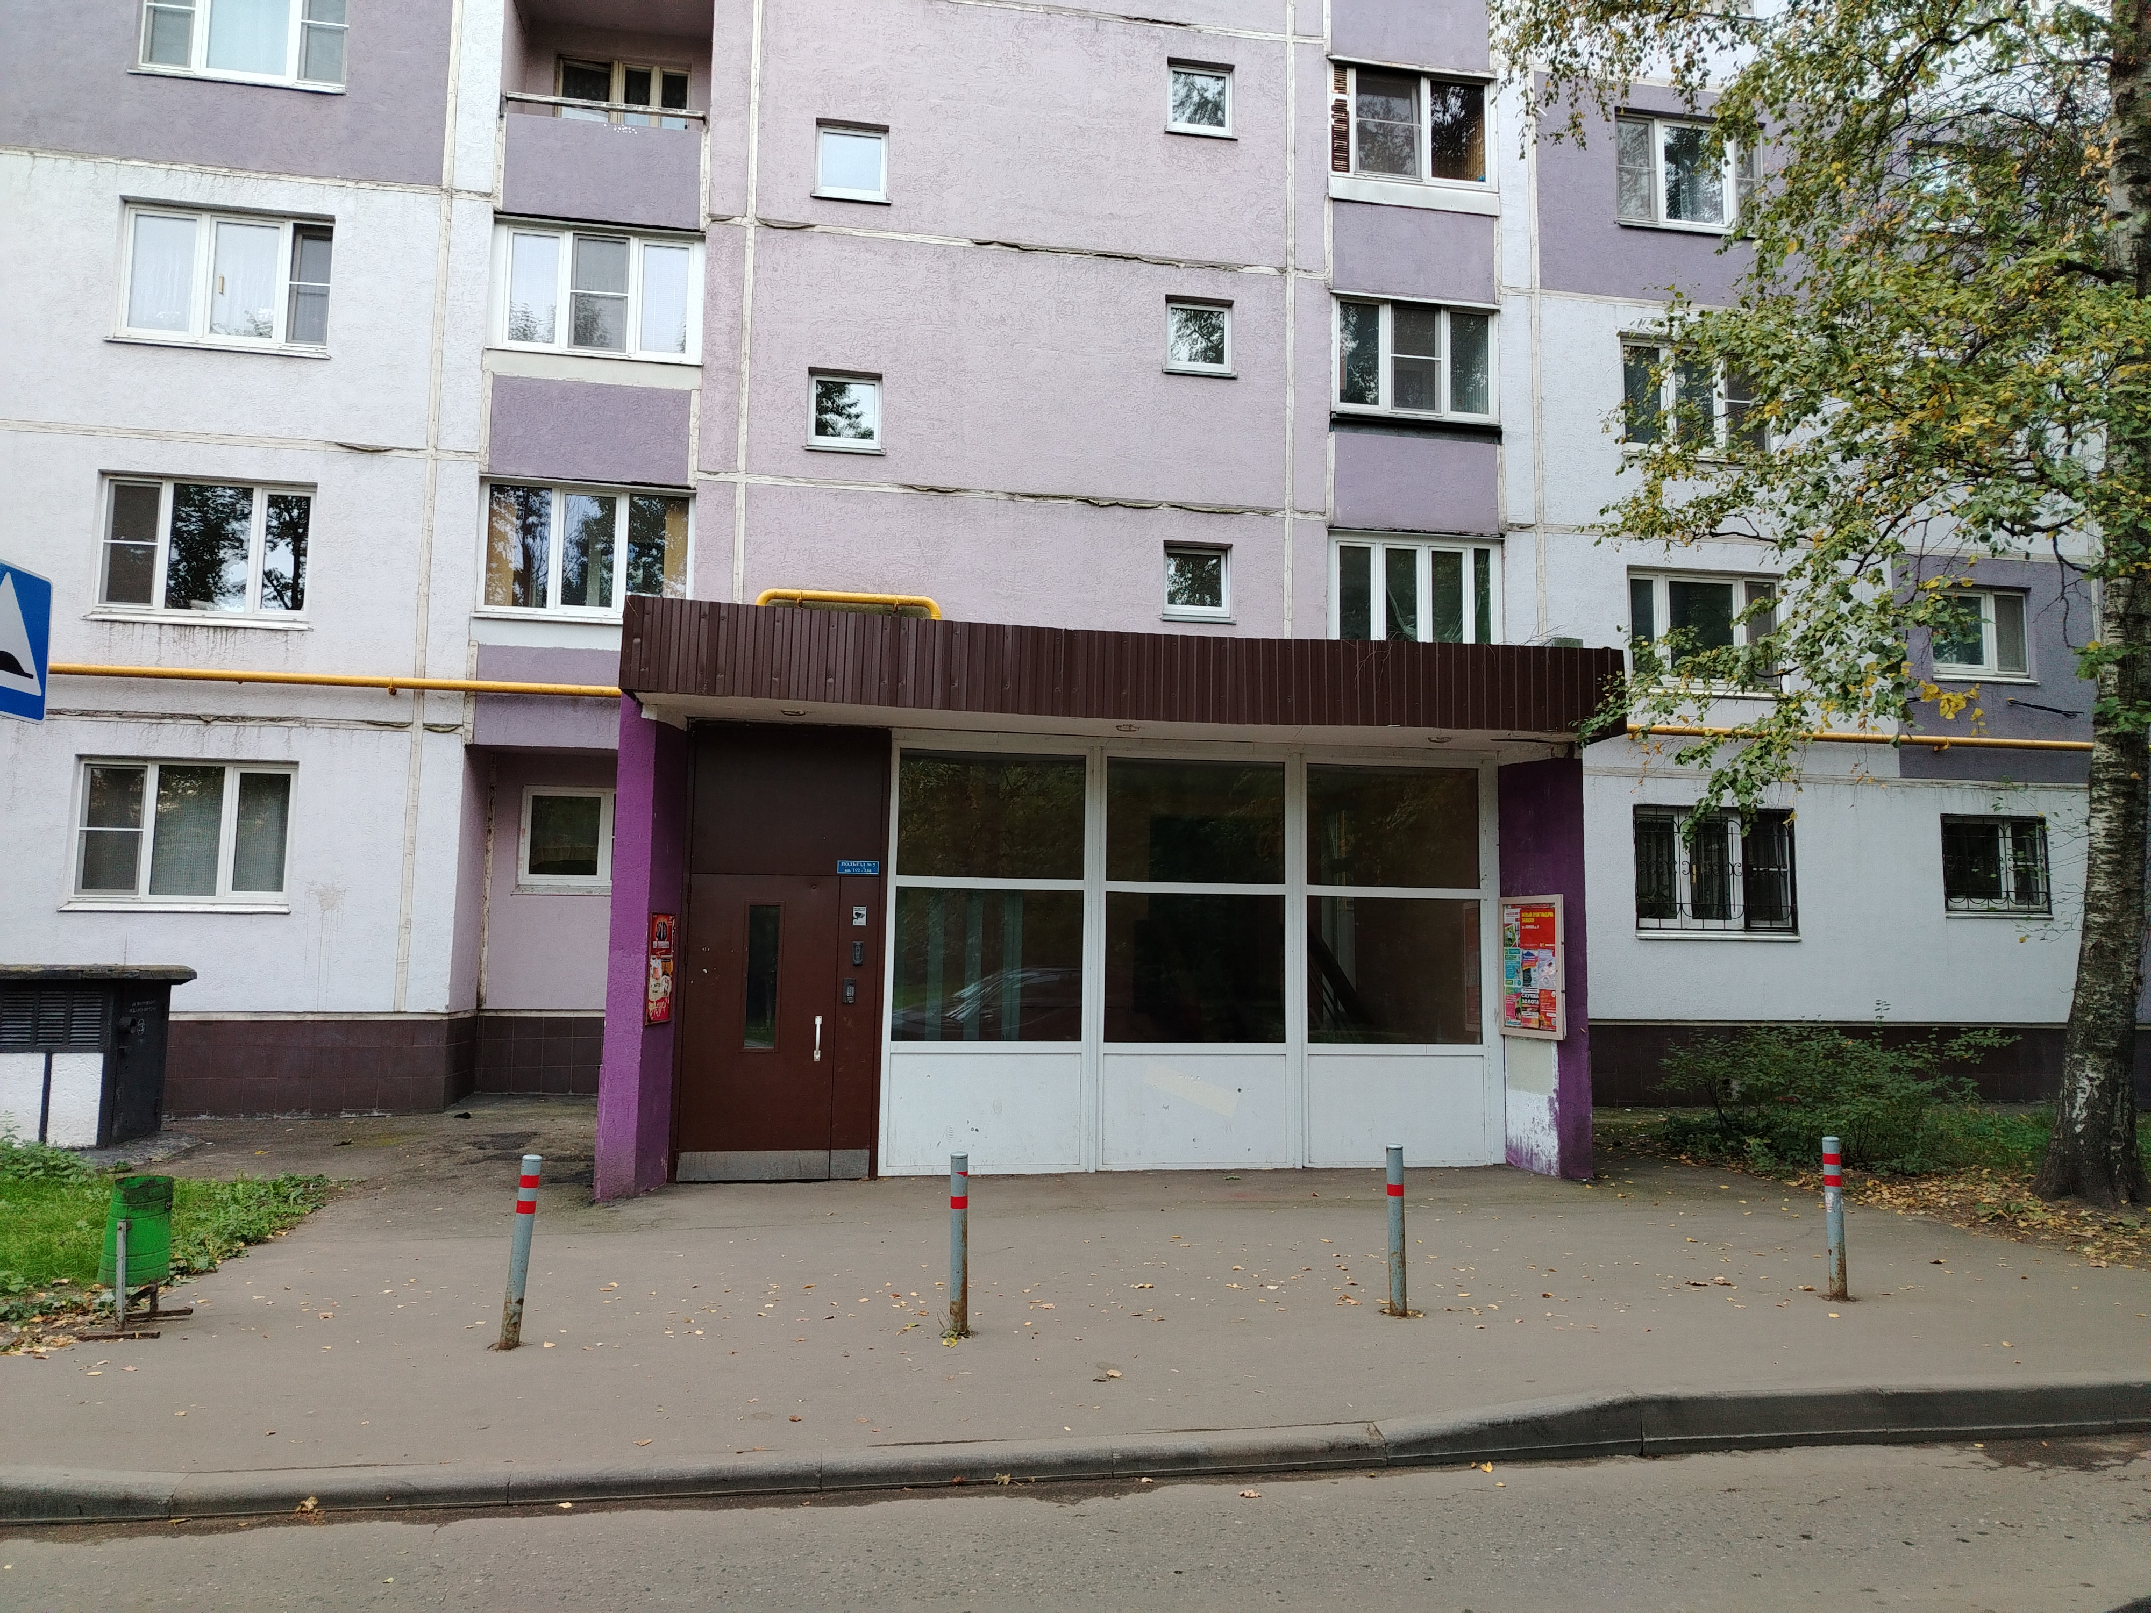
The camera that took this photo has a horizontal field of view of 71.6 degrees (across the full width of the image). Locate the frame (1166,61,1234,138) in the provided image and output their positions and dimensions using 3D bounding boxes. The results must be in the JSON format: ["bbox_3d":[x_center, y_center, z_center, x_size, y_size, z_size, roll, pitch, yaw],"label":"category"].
[{"bbox_3d":[1.421,-8.072,17.018,0.804,0.816,0.160,2,-6,-10],"label":"frame"}]

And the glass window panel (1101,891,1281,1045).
[{"bbox_3d":[0.946,1.268,11.708,1.453,1.157,0.060,2,-5,-10],"label":"glass window panel"}]

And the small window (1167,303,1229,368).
[{"bbox_3d":[1.362,-5.227,16.700,0.710,0.700,0.120,2,-5,-10],"label":"small window"}]

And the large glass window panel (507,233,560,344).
[{"bbox_3d":[-5.650,-5.411,15.580,0.482,1.162,0.050,2,-6,-9],"label":"large glass window panel"}]

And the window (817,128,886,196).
[{"bbox_3d":[-2.441,-7.043,16.301,0.726,0.693,0.120,2,-6,-10],"label":"window"}]

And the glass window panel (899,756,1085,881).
[{"bbox_3d":[-0.640,0.080,11.533,1.460,0.958,0.060,2,-5,-10],"label":"glass window panel"}]

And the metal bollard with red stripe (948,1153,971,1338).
[{"bbox_3d":[-0.501,1.892,6.454,0.076,0.752,0.076,1,-6,-10],"label":"metal bollard with red stripe"}]

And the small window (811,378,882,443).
[{"bbox_3d":[-2.464,-4.255,16.036,0.695,0.692,0.110,2,-6,-10],"label":"small window"}]

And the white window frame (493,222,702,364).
[{"bbox_3d":[-4.934,-5.305,15.467,2.106,1.359,0.120,2,-5,-10],"label":"white window frame"}]

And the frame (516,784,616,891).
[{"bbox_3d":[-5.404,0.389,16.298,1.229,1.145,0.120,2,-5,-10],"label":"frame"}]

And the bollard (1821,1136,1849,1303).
[{"bbox_3d":[3.597,1.940,7.063,0.076,0.747,0.076,1,-6,-10],"label":"bollard"}]

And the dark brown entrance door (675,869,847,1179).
[{"bbox_3d":[-2.154,1.508,10.225,1.012,2.057,0.080,2,-6,-10],"label":"dark brown entrance door"}]

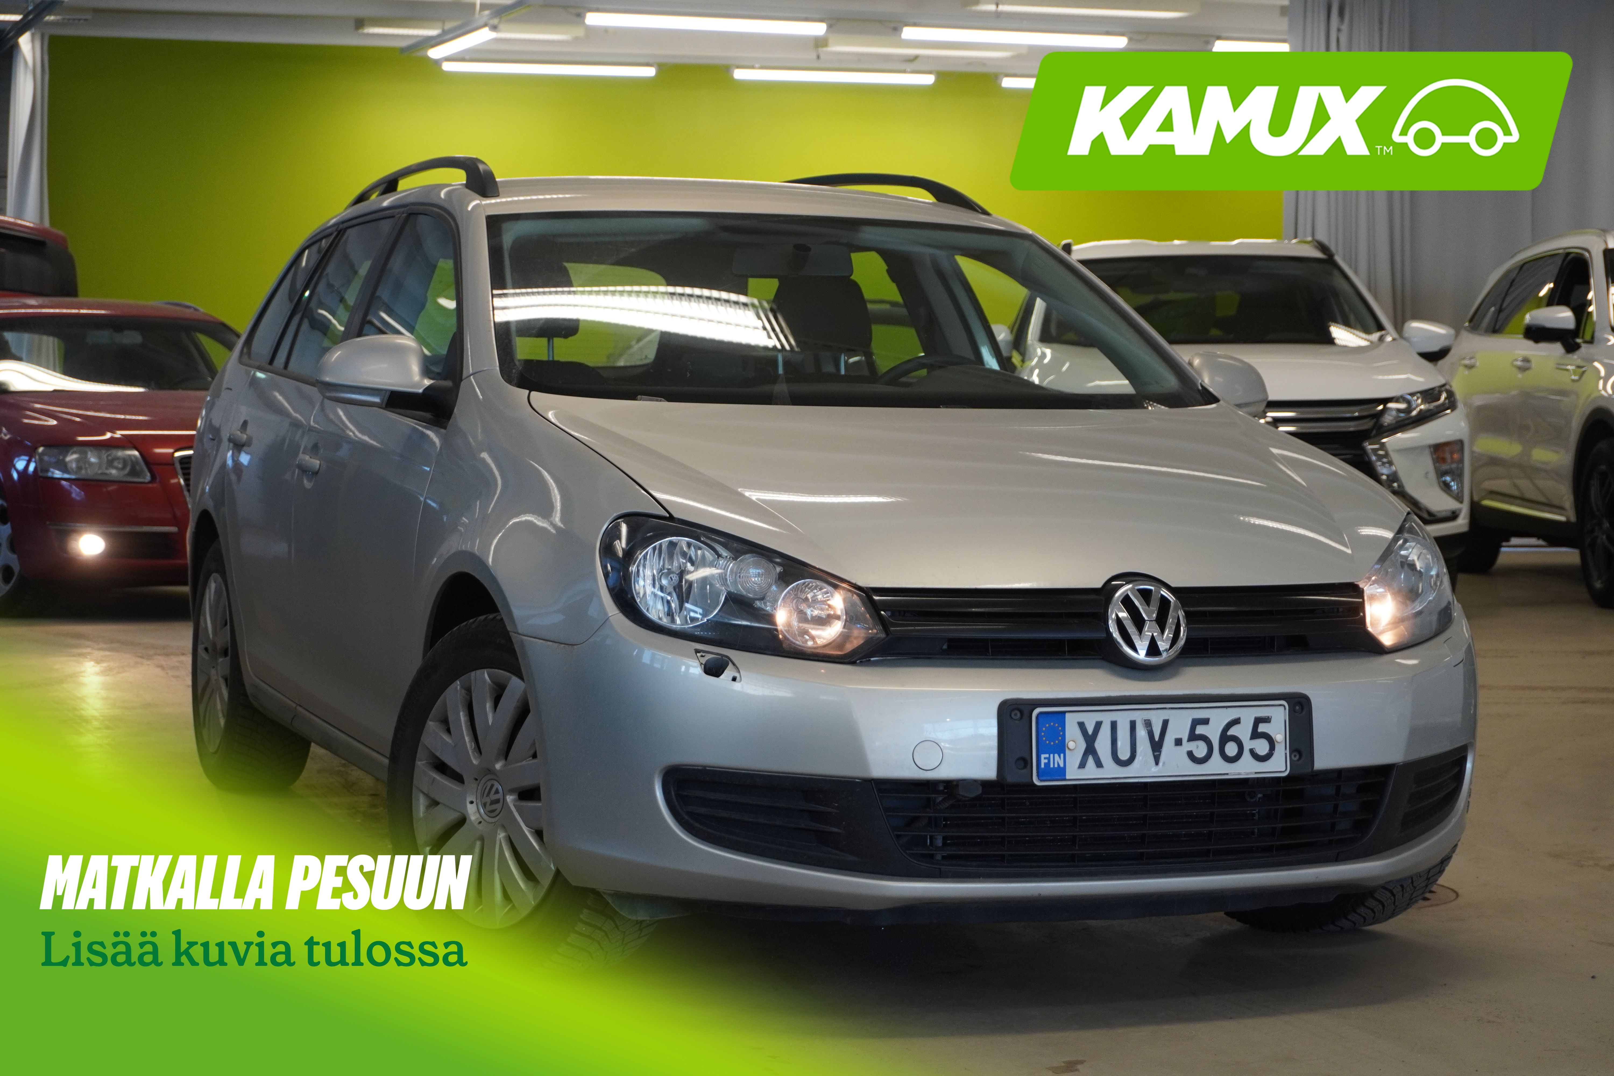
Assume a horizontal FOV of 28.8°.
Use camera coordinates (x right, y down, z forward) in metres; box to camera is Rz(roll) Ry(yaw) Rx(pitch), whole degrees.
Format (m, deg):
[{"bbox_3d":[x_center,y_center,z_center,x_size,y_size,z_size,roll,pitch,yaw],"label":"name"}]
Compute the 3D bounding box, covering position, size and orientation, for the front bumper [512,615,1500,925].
[{"bbox_3d":[0.446,0.356,5.159,1.750,0.490,0.620,0,3,-21],"label":"front bumper"}]

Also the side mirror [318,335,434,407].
[{"bbox_3d":[-0.818,-0.315,5.945,0.200,0.135,0.120,0,3,-21],"label":"side mirror"}]

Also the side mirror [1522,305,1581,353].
[{"bbox_3d":[3.378,-0.951,14.250,0.240,0.205,0.150,1,3,-1],"label":"side mirror"}]

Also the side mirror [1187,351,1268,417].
[{"bbox_3d":[0.856,-0.323,6.597,0.200,0.135,0.120,0,3,-21],"label":"side mirror"}]

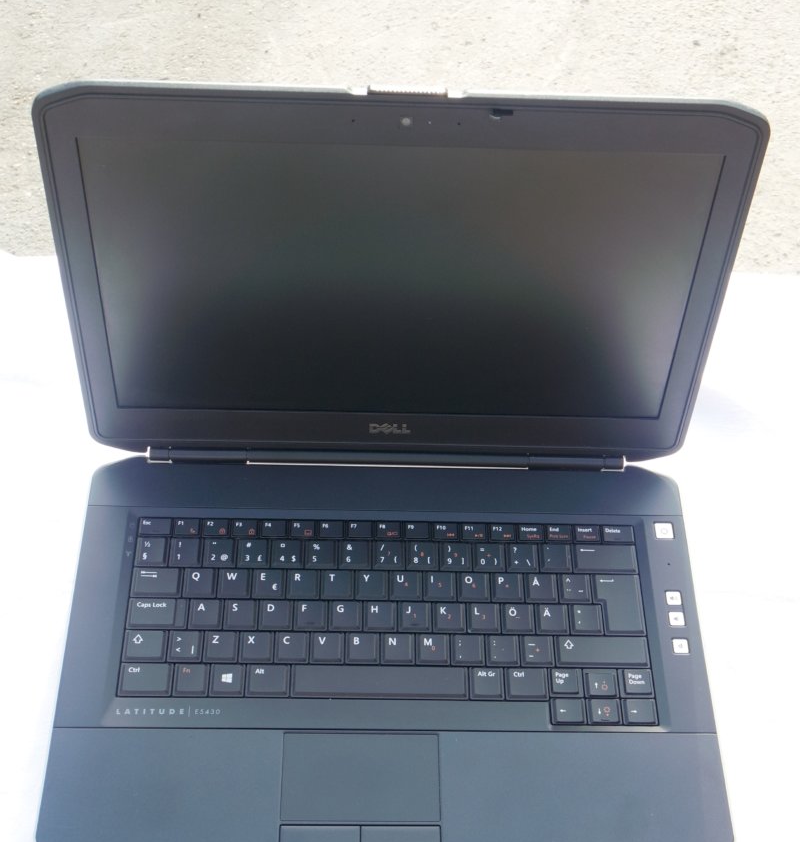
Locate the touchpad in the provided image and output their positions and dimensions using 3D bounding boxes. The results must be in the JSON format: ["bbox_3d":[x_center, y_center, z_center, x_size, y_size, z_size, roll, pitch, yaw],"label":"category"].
[{"bbox_3d":[-0.020,0.182,0.597,0.081,0.002,0.045,1,57,-3],"label":"touchpad"}]

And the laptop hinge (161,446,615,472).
[{"bbox_3d":[-0.007,0.023,0.699,0.283,0.010,0.011,1,57,-3],"label":"laptop hinge"}]

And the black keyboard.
[{"bbox_3d":[-0.006,0.108,0.644,0.287,0.006,0.119,1,57,-3],"label":"black keyboard"}]

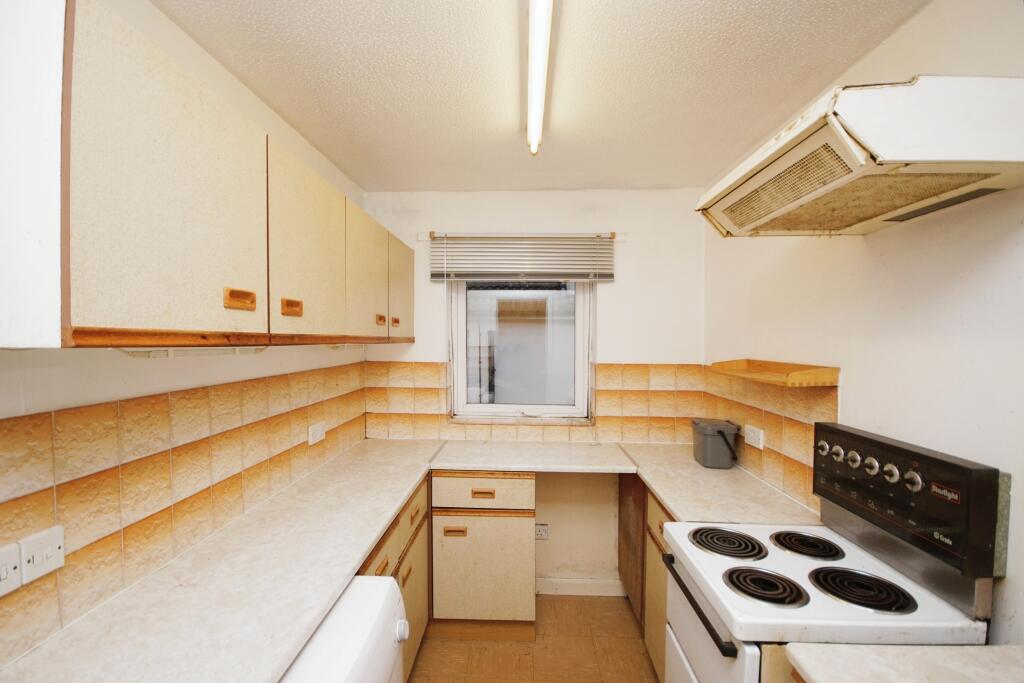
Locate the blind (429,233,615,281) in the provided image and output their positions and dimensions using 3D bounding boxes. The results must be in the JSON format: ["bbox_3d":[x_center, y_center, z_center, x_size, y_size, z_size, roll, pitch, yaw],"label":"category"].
[{"bbox_3d":[0.055,-0.481,2.446,1.056,0.273,0.050,0,1,2],"label":"blind"}]

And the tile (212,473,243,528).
[{"bbox_3d":[-0.913,0.512,1.370,0.010,0.147,0.150,0,0,2],"label":"tile"}]

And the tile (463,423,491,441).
[{"bbox_3d":[-0.196,0.536,2.514,0.151,0.096,0.010,0,1,3],"label":"tile"}]

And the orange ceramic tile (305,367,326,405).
[{"bbox_3d":[-0.890,0.207,1.933,0.010,0.150,0.145,0,1,2],"label":"orange ceramic tile"}]

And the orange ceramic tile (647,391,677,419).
[{"bbox_3d":[0.864,0.359,2.449,0.150,0.150,0.010,0,1,2],"label":"orange ceramic tile"}]

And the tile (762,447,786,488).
[{"bbox_3d":[1.081,0.525,1.760,0.010,0.150,0.145,0,1,1],"label":"tile"}]

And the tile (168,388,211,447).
[{"bbox_3d":[-0.916,0.212,1.213,0.010,0.150,0.150,0,0,2],"label":"tile"}]

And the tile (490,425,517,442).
[{"bbox_3d":[-0.044,0.538,2.507,0.151,0.095,0.010,0,1,3],"label":"tile"}]

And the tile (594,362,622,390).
[{"bbox_3d":[0.564,0.208,2.476,0.151,0.151,0.010,0,1,3],"label":"tile"}]

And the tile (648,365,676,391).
[{"bbox_3d":[0.867,0.210,2.462,0.151,0.151,0.010,0,1,3],"label":"tile"}]

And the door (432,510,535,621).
[{"bbox_3d":[-0.134,1.076,2.058,0.494,0.527,0.022,0,1,3],"label":"door"}]

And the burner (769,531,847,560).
[{"bbox_3d":[0.861,0.596,1.248,0.177,0.022,0.177,0,1,3],"label":"burner"}]

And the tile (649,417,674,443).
[{"bbox_3d":[0.867,0.515,2.469,0.150,0.150,0.010,0,0,2],"label":"tile"}]

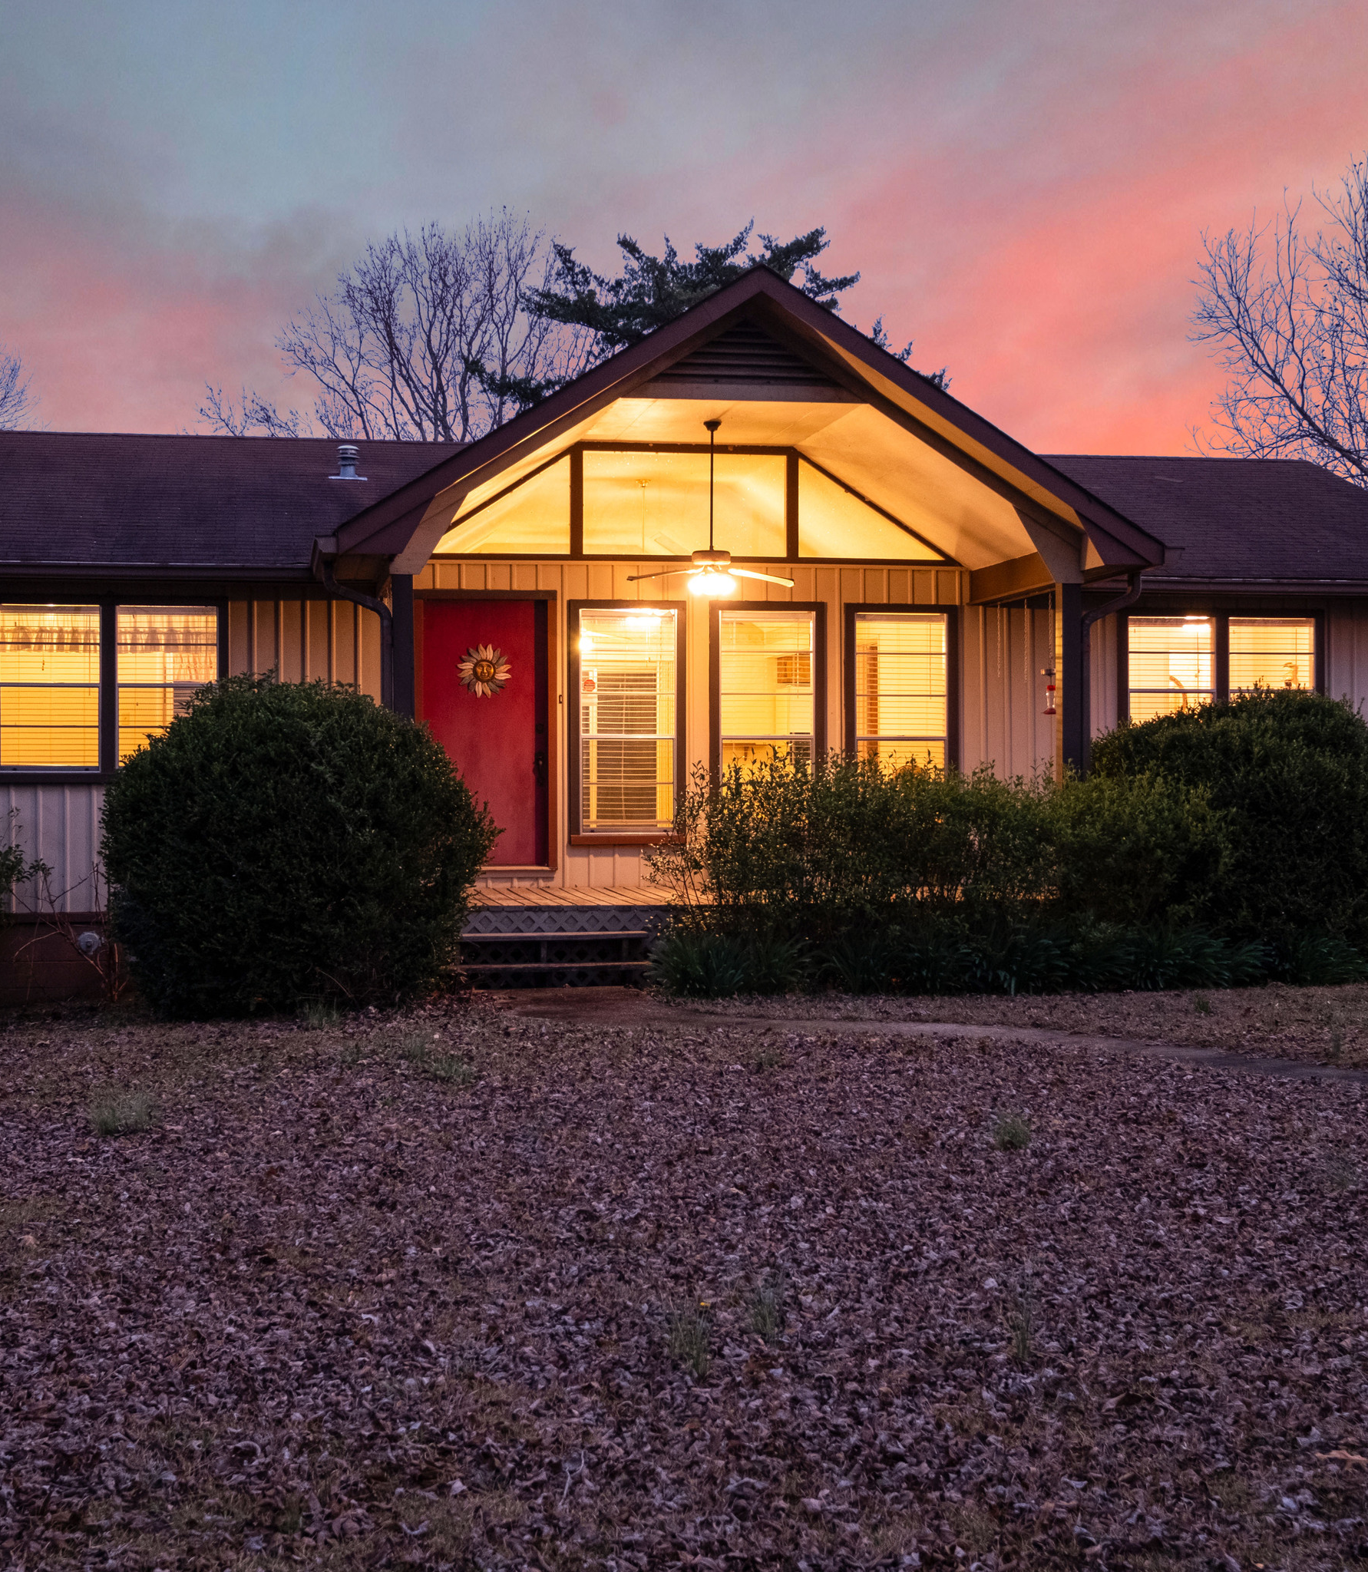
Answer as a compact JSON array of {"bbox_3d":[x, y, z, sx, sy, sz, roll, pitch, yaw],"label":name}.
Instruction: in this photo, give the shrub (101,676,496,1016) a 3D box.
[{"bbox_3d":[-2.504,0.383,15.300,2.500,2.200,2.450,0,0,-10],"label":"shrub"}]

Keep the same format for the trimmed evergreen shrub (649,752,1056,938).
[{"bbox_3d":[1.137,0.497,15.900,2.650,1.442,1.150,0,0,-10],"label":"trimmed evergreen shrub"}]

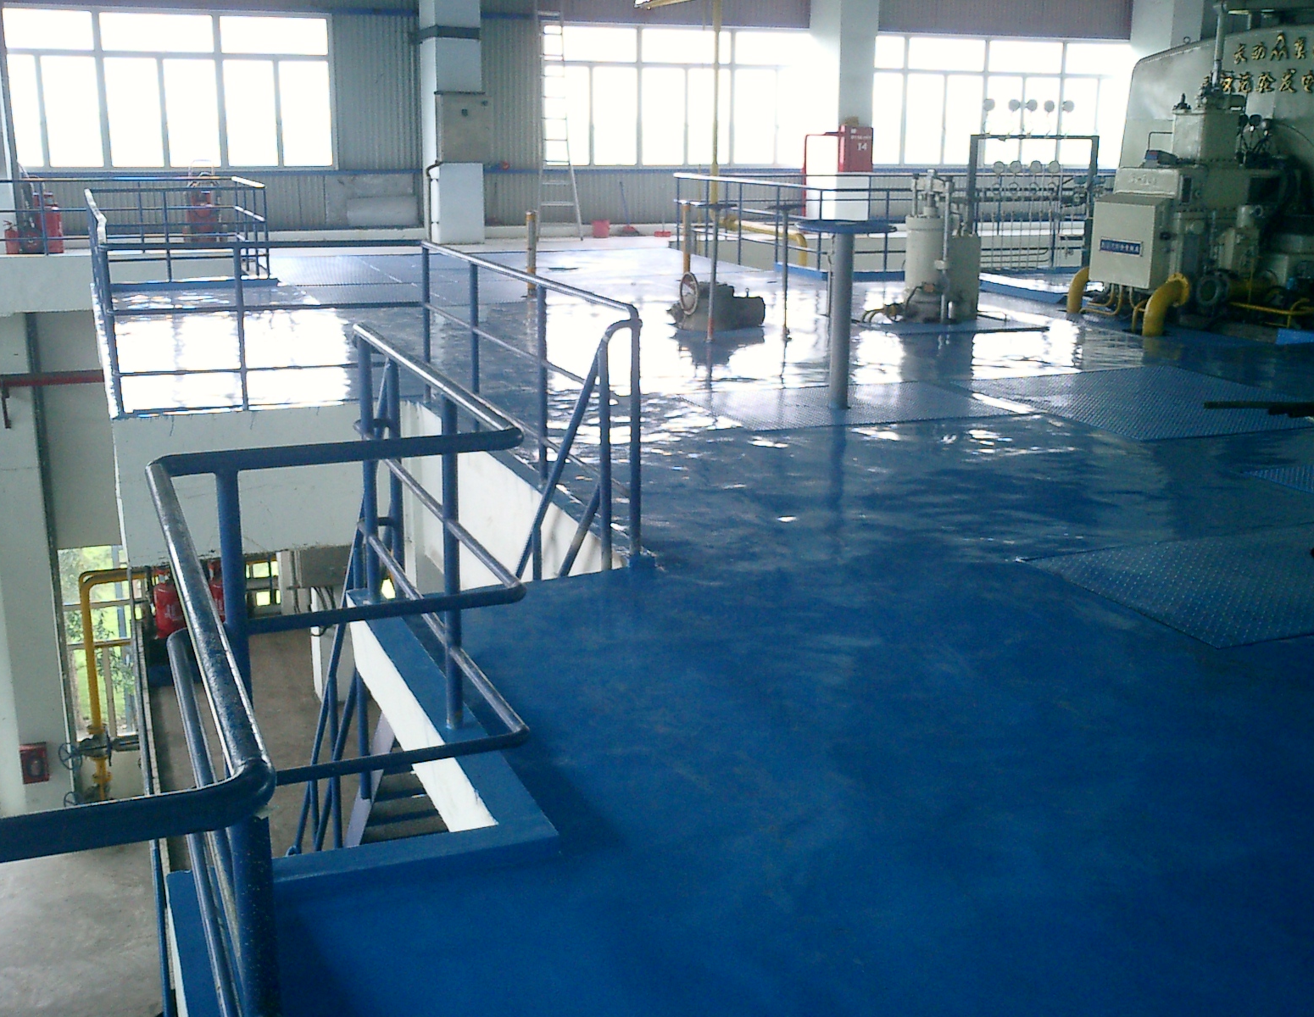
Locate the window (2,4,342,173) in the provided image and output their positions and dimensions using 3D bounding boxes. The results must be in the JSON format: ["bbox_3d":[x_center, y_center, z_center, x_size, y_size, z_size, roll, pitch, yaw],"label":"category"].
[{"bbox_3d":[-6.639,-5.752,19.510,4.400,2.104,0.128,-5,16,-22],"label":"window"}]

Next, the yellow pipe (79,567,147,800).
[{"bbox_3d":[-7.737,2.566,20.217,0.832,3.536,0.320,-5,16,-22],"label":"yellow pipe"}]

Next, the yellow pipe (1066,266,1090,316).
[{"bbox_3d":[4.097,-2.101,13.483,0.384,0.448,0.176,-5,16,-22],"label":"yellow pipe"}]

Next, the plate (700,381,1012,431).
[{"bbox_3d":[1.138,-0.646,8.705,1.720,0.020,1.190,-6,16,-22],"label":"plate"}]

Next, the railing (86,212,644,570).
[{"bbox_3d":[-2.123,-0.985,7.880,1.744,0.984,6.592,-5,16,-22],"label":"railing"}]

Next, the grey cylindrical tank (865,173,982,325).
[{"bbox_3d":[2.400,-2.359,12.672,0.944,1.312,0.544,-5,16,-22],"label":"grey cylindrical tank"}]

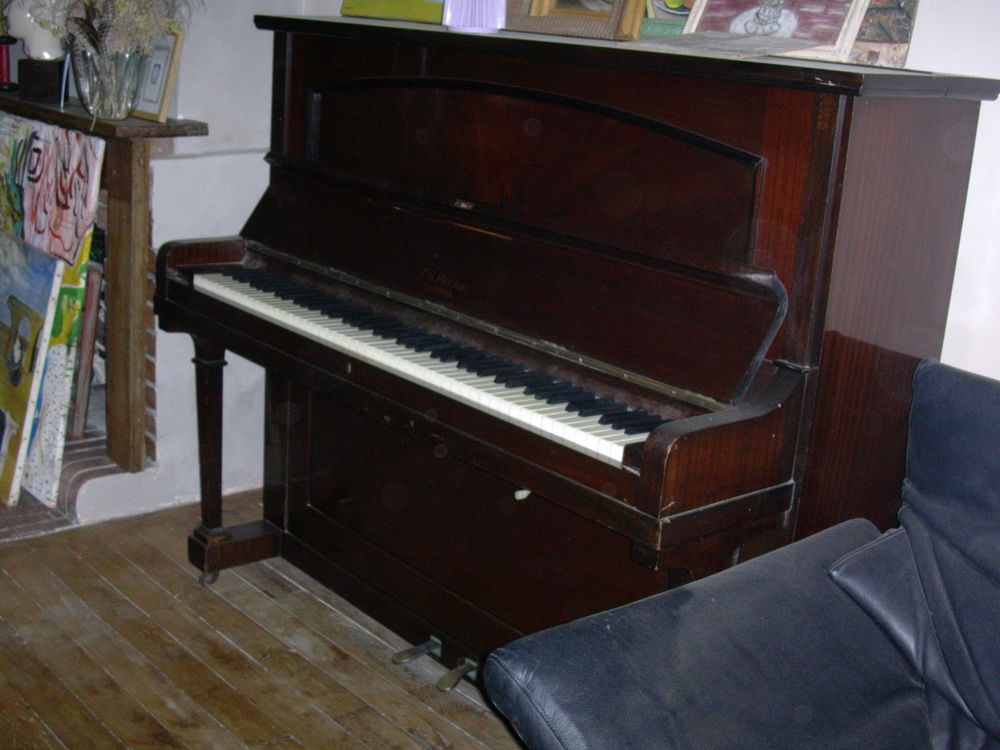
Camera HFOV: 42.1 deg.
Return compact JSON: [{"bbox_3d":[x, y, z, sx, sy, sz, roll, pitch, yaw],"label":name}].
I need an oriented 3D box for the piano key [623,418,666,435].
[{"bbox_3d":[0.215,0.072,1.843,0.093,0.012,0.011,-8,20,-40],"label":"piano key"}]

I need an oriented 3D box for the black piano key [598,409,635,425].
[{"bbox_3d":[0.180,0.059,1.882,0.093,0.012,0.011,-8,20,-40],"label":"black piano key"}]

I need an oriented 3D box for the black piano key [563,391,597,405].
[{"bbox_3d":[0.136,0.042,1.932,0.093,0.012,0.011,-8,20,-40],"label":"black piano key"}]

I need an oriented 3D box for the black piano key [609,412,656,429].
[{"bbox_3d":[0.198,0.066,1.862,0.093,0.012,0.011,-8,20,-40],"label":"black piano key"}]

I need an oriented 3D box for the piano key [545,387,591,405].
[{"bbox_3d":[0.109,0.032,1.962,0.093,0.012,0.011,-8,20,-40],"label":"piano key"}]

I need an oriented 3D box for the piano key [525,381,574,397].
[{"bbox_3d":[0.075,0.018,2.001,0.093,0.012,0.011,-8,20,-40],"label":"piano key"}]

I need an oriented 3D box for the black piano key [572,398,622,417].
[{"bbox_3d":[0.154,0.049,1.912,0.093,0.012,0.011,-8,20,-40],"label":"black piano key"}]

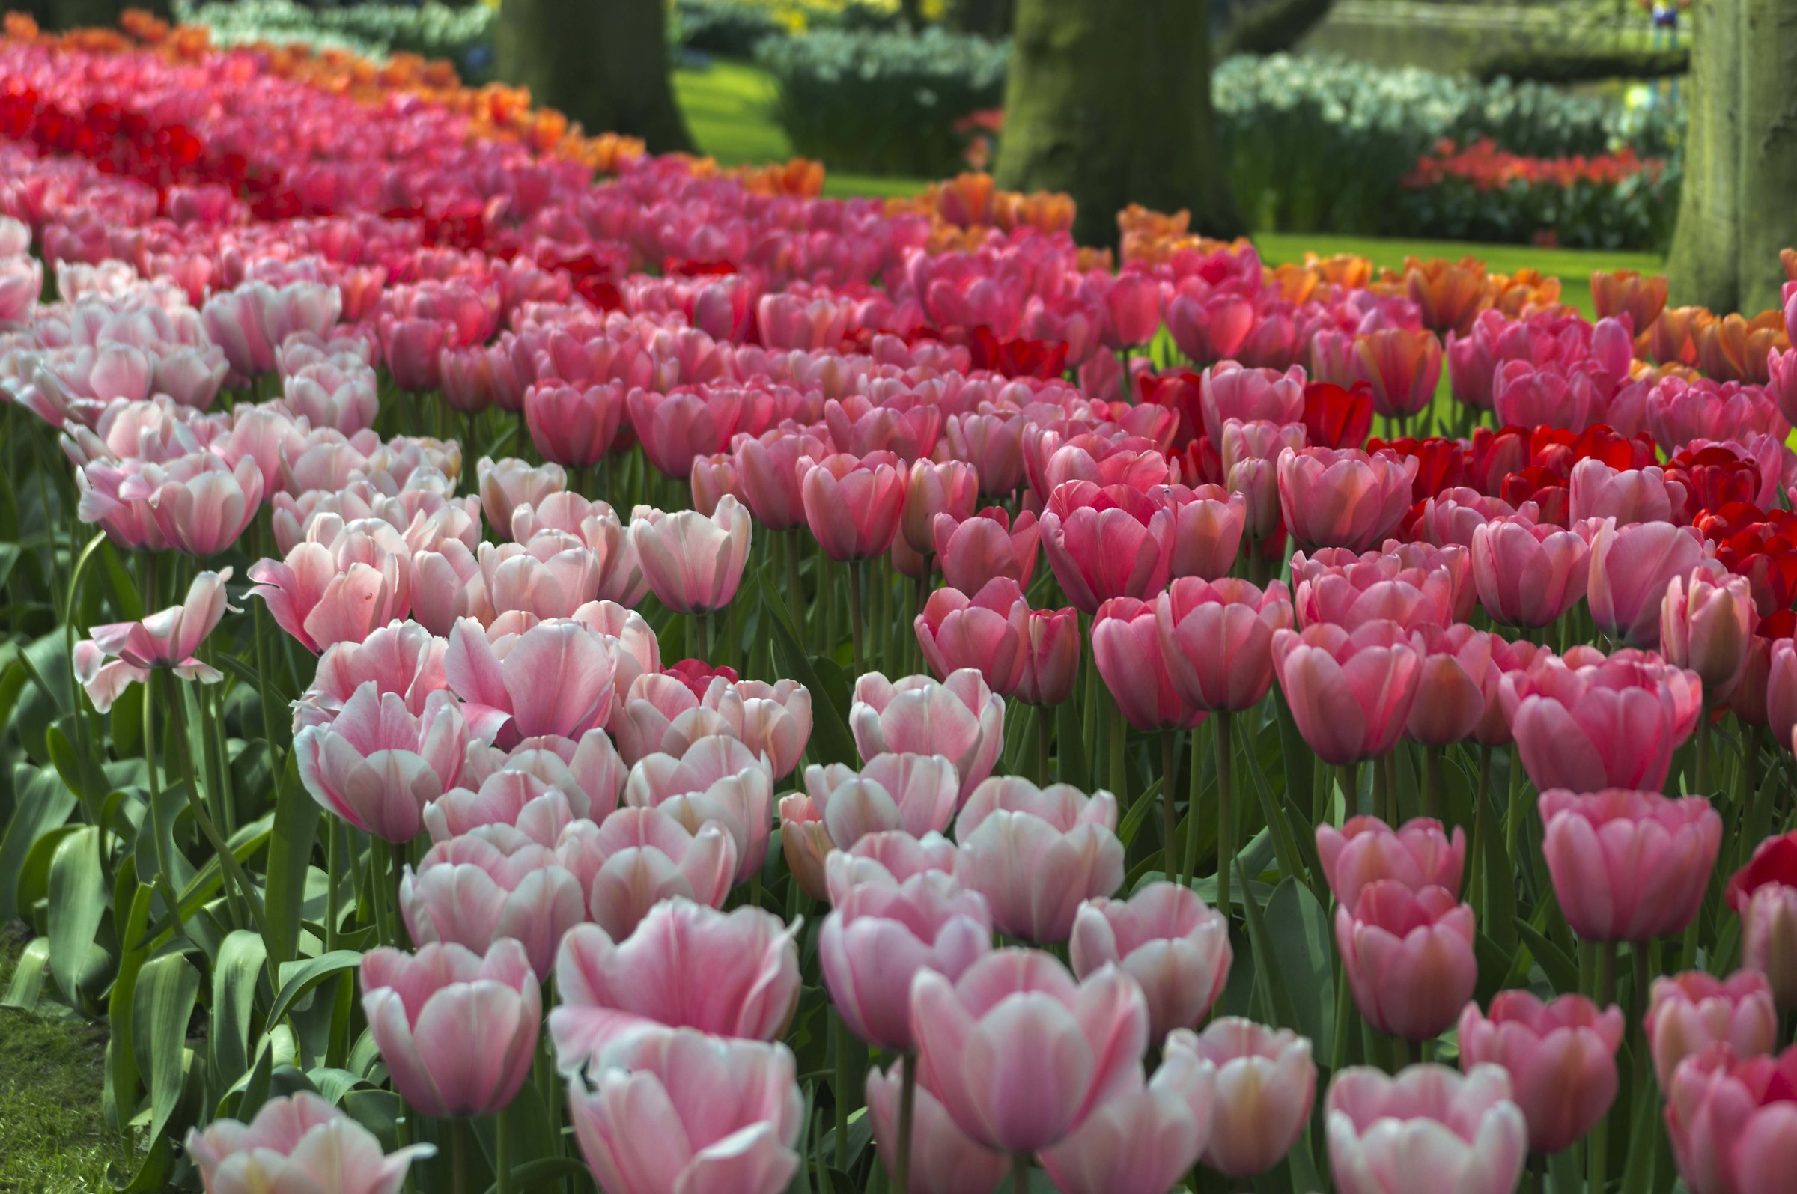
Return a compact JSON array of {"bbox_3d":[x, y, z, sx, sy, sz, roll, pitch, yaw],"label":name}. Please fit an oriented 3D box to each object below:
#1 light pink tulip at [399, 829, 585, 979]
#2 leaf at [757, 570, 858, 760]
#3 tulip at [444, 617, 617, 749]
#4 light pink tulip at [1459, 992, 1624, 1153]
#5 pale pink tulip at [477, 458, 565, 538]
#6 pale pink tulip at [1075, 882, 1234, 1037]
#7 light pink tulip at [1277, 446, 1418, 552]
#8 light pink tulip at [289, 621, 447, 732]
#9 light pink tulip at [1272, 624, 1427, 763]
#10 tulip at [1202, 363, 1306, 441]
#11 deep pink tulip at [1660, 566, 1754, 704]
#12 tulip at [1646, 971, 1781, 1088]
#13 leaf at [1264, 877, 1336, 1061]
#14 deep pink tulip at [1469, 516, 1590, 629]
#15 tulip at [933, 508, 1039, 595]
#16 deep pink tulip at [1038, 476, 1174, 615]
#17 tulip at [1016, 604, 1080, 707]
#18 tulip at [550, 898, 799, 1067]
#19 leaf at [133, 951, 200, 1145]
[{"bbox_3d":[-0.168,0.129,1.690,0.076,0.060,0.074,0,10,0],"label":"light pink tulip"},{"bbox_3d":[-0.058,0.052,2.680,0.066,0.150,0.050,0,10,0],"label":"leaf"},{"bbox_3d":[-0.184,0.044,2.050,0.086,0.060,0.077,0,10,0],"label":"tulip"},{"bbox_3d":[0.286,0.214,1.820,0.075,0.067,0.075,0,11,0],"label":"light pink tulip"},{"bbox_3d":[-0.252,-0.066,2.730,0.060,0.057,0.058,0,11,0],"label":"pale pink tulip"},{"bbox_3d":[0.112,0.161,1.800,0.070,0.065,0.069,0,11,0],"label":"pale pink tulip"},{"bbox_3d":[0.284,-0.062,2.590,0.089,0.061,0.084,0,10,0],"label":"light pink tulip"},{"bbox_3d":[-0.269,0.045,2.100,0.078,0.066,0.075,0,11,0],"label":"light pink tulip"},{"bbox_3d":[0.240,0.051,2.180,0.078,0.069,0.077,0,10,0],"label":"light pink tulip"},{"bbox_3d":[0.263,-0.139,3.030,0.079,0.067,0.077,0,10,0],"label":"tulip"},{"bbox_3d":[0.450,0.021,2.270,0.051,0.071,0.052,0,10,0],"label":"deep pink tulip"},{"bbox_3d":[0.351,0.190,1.760,0.058,0.054,0.057,0,11,0],"label":"tulip"},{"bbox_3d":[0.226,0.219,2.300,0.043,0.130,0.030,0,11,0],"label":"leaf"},{"bbox_3d":[0.384,-0.015,2.490,0.073,0.065,0.073,0,10,0],"label":"deep pink tulip"},{"bbox_3d":[0.060,-0.027,2.800,0.072,0.067,0.072,0,10,0],"label":"tulip"},{"bbox_3d":[0.122,-0.029,2.420,0.081,0.072,0.079,0,10,0],"label":"deep pink tulip"},{"bbox_3d":[0.095,0.037,2.560,0.042,0.064,0.042,0,10,0],"label":"tulip"},{"bbox_3d":[-0.095,0.172,1.750,0.104,0.075,0.098,0,11,0],"label":"tulip"},{"bbox_3d":[-0.408,0.252,2.280,0.037,0.115,0.035,0,11,0],"label":"leaf"}]

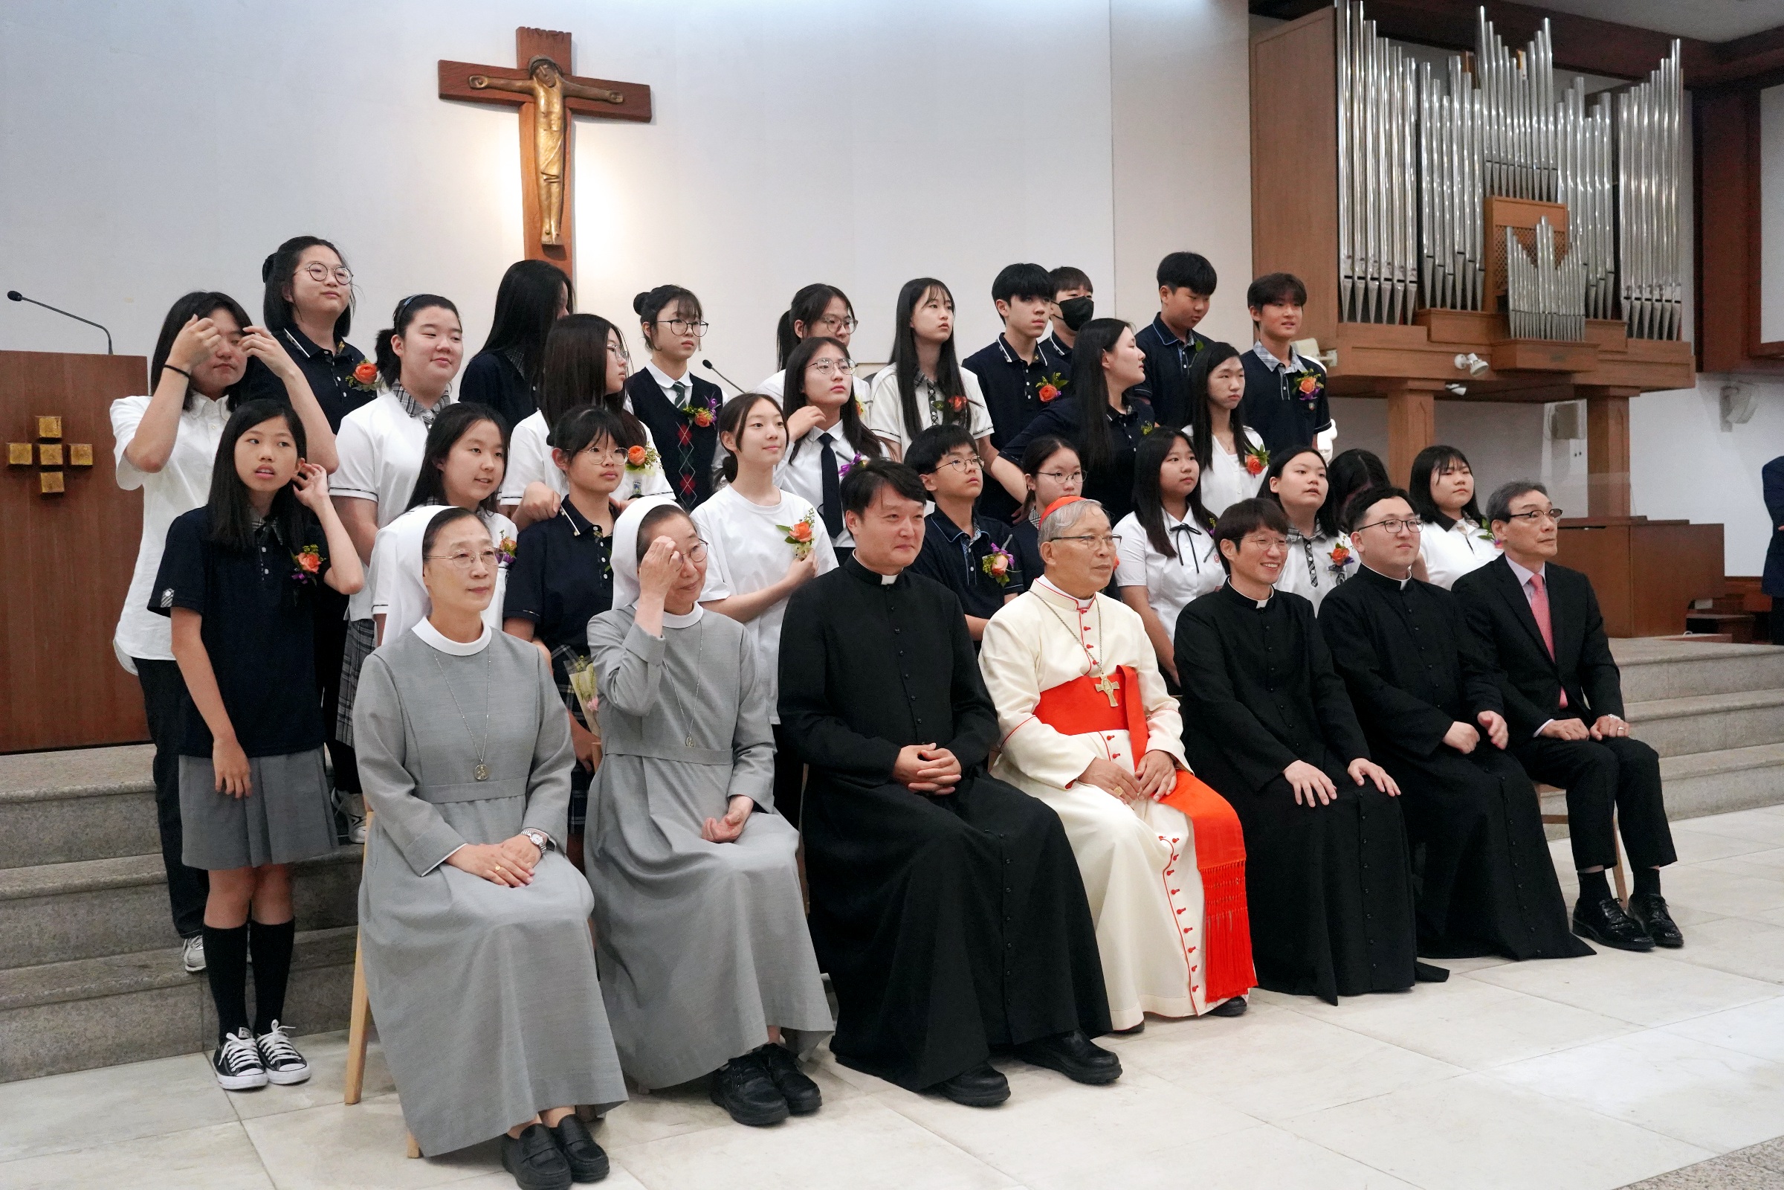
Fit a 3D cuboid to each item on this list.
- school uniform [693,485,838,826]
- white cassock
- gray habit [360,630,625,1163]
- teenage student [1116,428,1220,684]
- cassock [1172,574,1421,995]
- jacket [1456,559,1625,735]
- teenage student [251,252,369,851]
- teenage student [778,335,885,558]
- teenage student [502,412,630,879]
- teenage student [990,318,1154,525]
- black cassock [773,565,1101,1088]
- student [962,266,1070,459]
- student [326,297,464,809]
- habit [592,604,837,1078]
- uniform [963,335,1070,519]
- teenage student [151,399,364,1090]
[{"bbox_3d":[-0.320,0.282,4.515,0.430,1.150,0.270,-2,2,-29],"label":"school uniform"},{"bbox_3d":[0.529,0.494,4.387,0.590,1.090,0.650,-2,2,-31],"label":"white cassock"},{"bbox_3d":[-0.843,0.566,3.515,0.490,1.010,0.680,-2,2,-29],"label":"gray habit"},{"bbox_3d":[0.852,0.251,5.157,0.430,1.520,0.290,-2,2,-29],"label":"teenage student"},{"bbox_3d":[1.129,0.494,4.651,0.570,1.060,0.700,-2,2,-29],"label":"cassock"},{"bbox_3d":[2.041,0.209,5.272,0.570,0.660,0.500,-2,2,-29],"label":"jacket"},{"bbox_3d":[-1.562,-0.148,4.629,0.450,1.670,0.300,-2,2,-27],"label":"teenage student"},{"bbox_3d":[-0.192,0.028,5.154,0.460,1.645,0.340,-2,2,-34],"label":"teenage student"},{"bbox_3d":[-0.766,0.304,4.242,0.430,1.540,0.310,-3,3,-35],"label":"teenage student"},{"bbox_3d":[0.618,-0.041,5.439,0.560,1.690,0.360,-3,3,-43],"label":"teenage student"},{"bbox_3d":[0.106,0.496,4.061,0.650,1.140,0.720,-2,2,-29],"label":"black cassock"},{"bbox_3d":[0.453,-0.264,5.824,0.480,1.770,0.290,-2,2,-29],"label":"student"},{"bbox_3d":[-1.258,0.052,4.460,0.480,1.688,0.310,-3,2,-37],"label":"student"},{"bbox_3d":[-0.439,0.535,3.813,0.500,1.020,0.600,-2,3,-34],"label":"habit"},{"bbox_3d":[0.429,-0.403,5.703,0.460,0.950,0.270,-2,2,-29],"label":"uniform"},{"bbox_3d":[-1.458,0.331,3.862,0.470,1.540,0.320,-2,2,-24],"label":"teenage student"}]

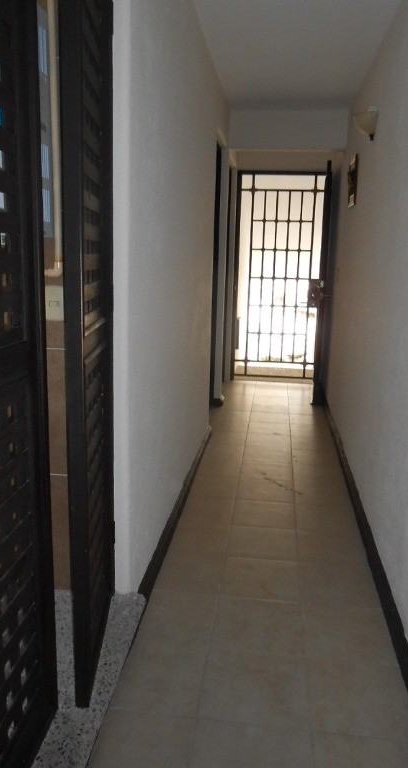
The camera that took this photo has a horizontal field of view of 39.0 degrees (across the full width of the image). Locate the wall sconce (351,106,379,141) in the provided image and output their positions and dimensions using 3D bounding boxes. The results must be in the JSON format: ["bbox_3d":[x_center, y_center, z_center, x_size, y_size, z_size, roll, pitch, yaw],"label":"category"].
[{"bbox_3d":[0.881,-1.426,3.186,0.115,0.150,0.250,3,12,7],"label":"wall sconce"}]

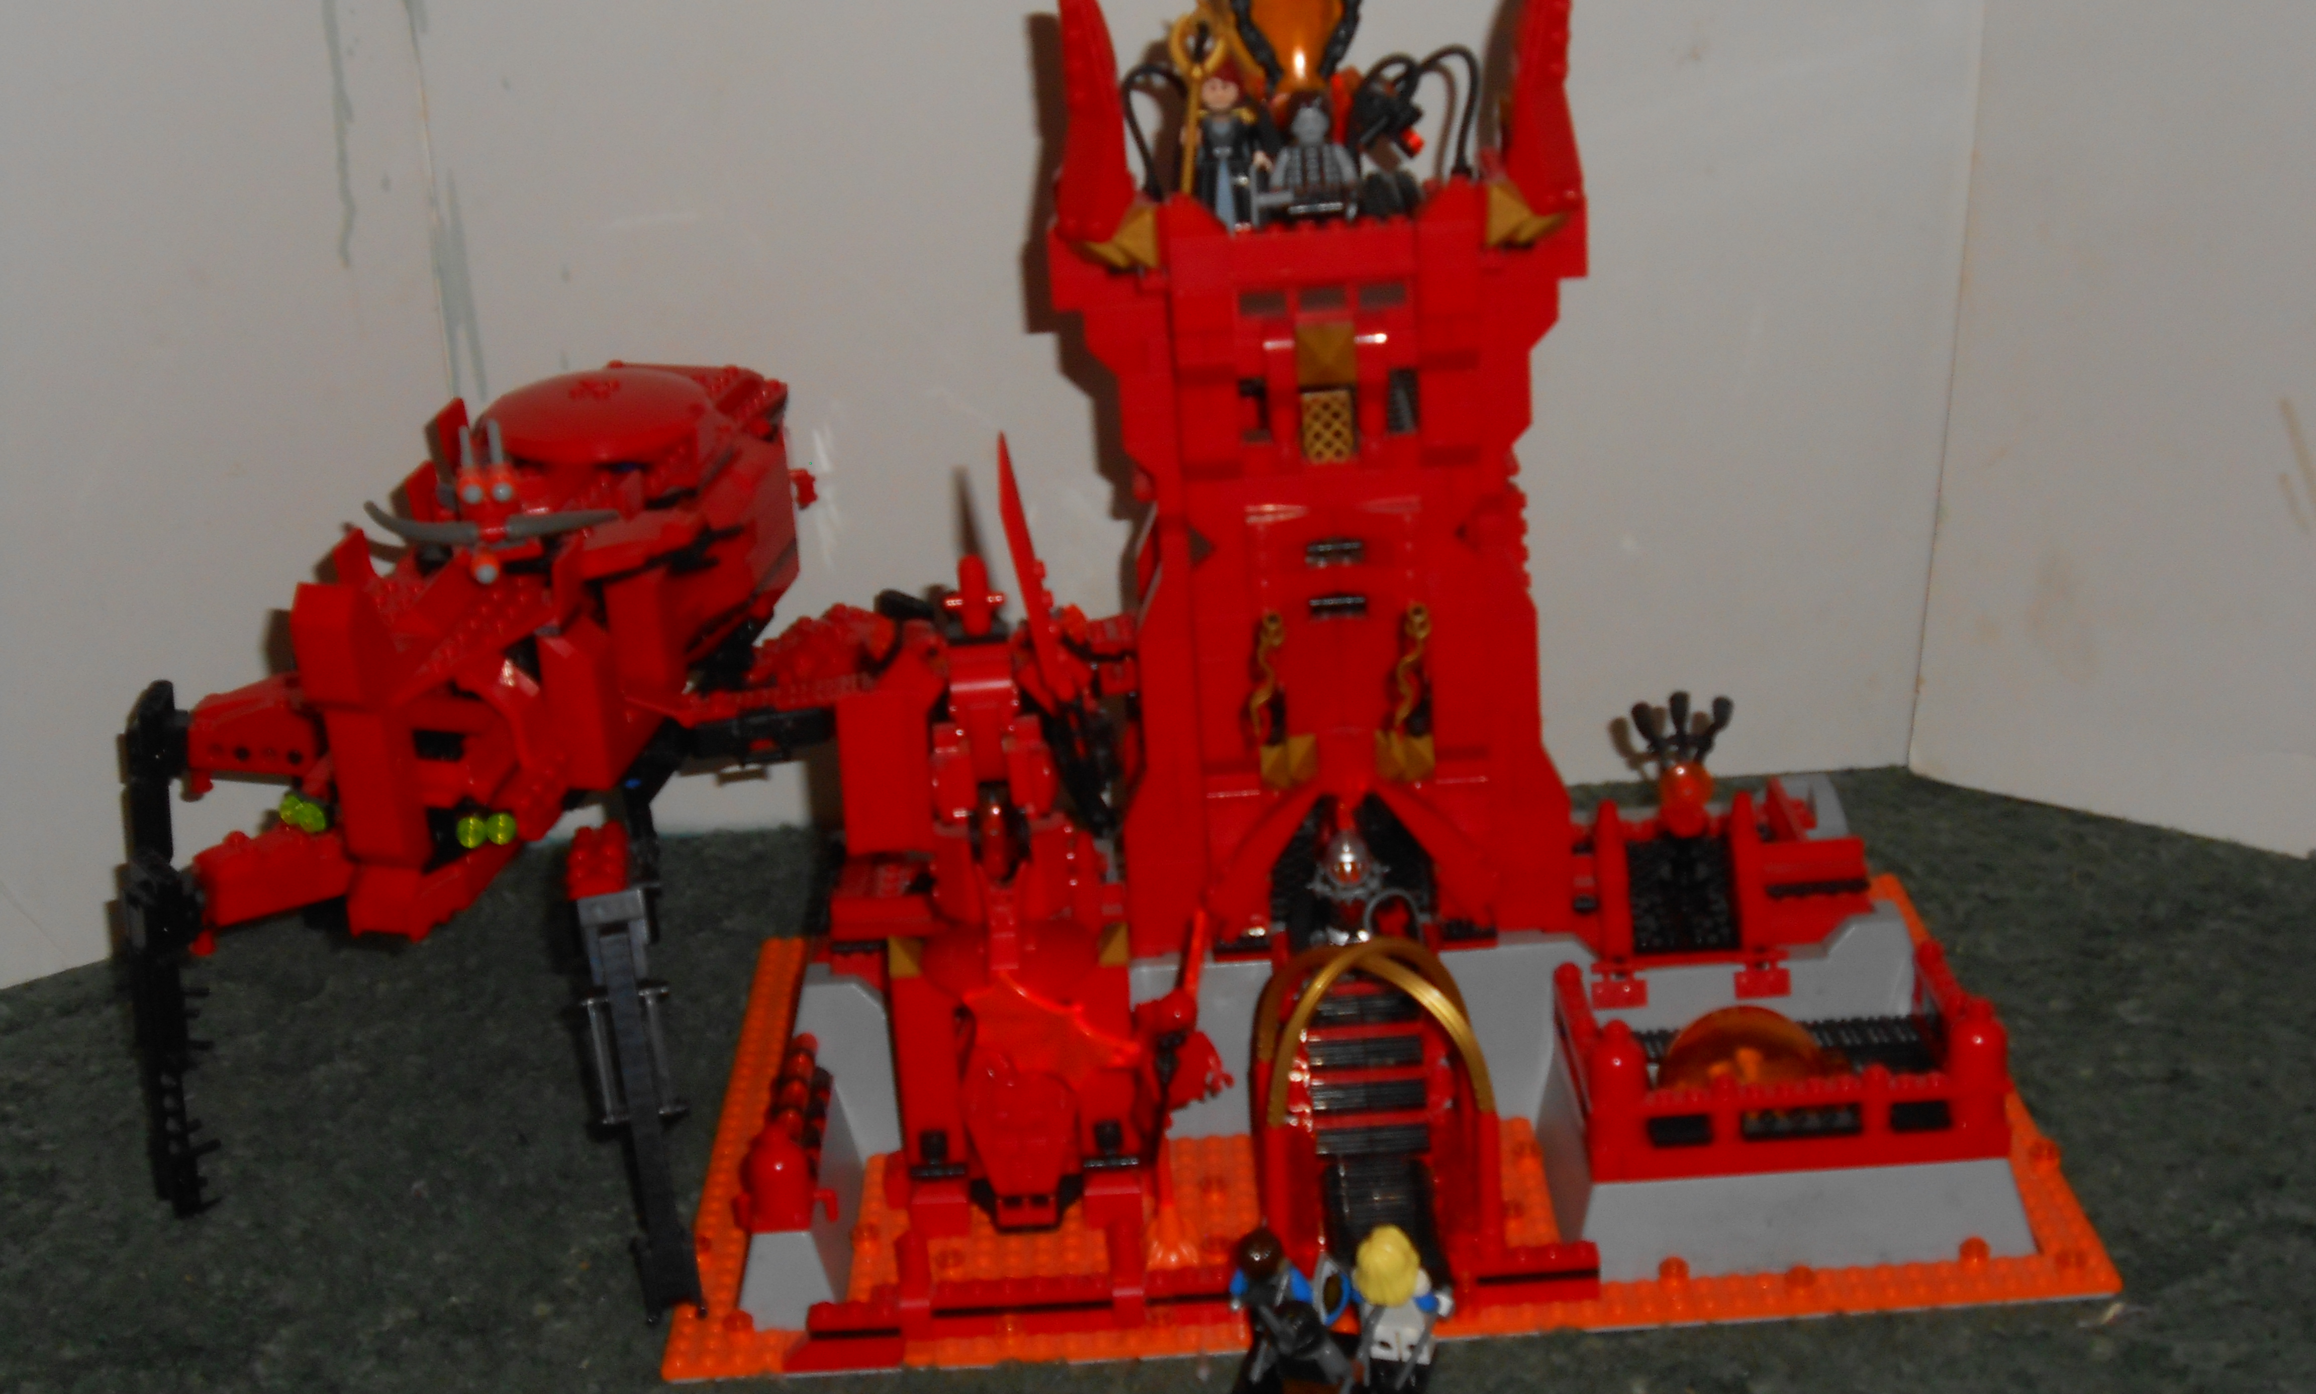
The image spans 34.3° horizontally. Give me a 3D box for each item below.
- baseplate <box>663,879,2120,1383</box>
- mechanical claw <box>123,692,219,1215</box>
[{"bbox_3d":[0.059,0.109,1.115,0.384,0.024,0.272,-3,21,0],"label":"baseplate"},{"bbox_3d":[-0.285,0.073,1.078,0.028,0.154,0.034,1,21,-2],"label":"mechanical claw"}]

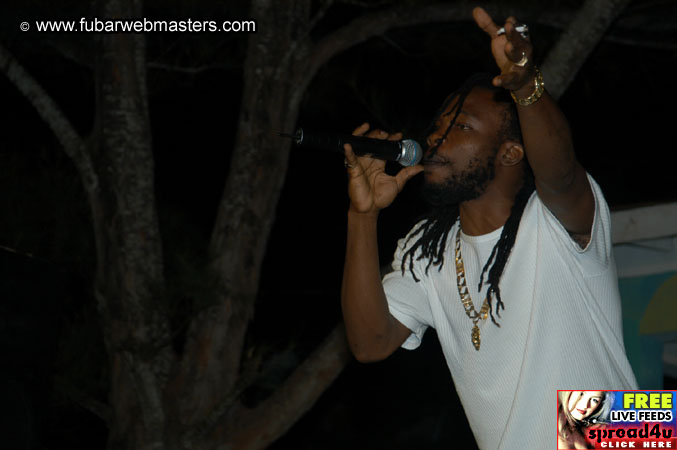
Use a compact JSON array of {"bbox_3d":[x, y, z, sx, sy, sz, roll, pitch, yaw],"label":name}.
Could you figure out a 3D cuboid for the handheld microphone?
[{"bbox_3d":[0.024,-0.149,4.070,0.270,0.052,0.052,9,-3,-18],"label":"handheld microphone"}]

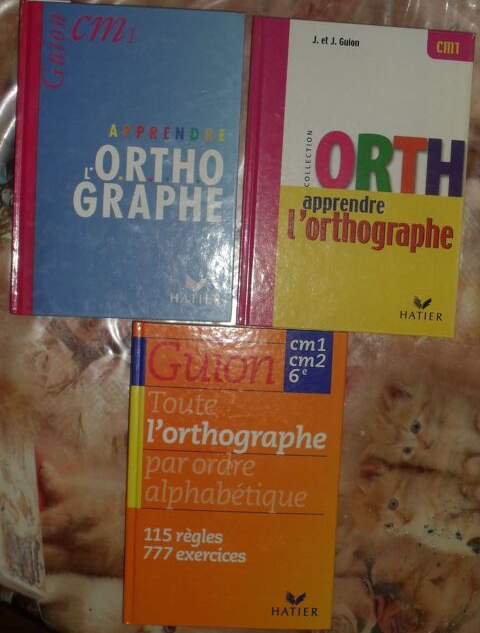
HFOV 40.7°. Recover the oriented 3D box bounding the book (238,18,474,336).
[{"bbox_3d":[0.092,-0.110,0.525,0.175,0.013,0.244,3,92,-2],"label":"book"}]

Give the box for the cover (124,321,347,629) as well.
[{"bbox_3d":[-0.005,0.132,0.534,0.172,0.013,0.245,3,93,-2],"label":"cover"}]

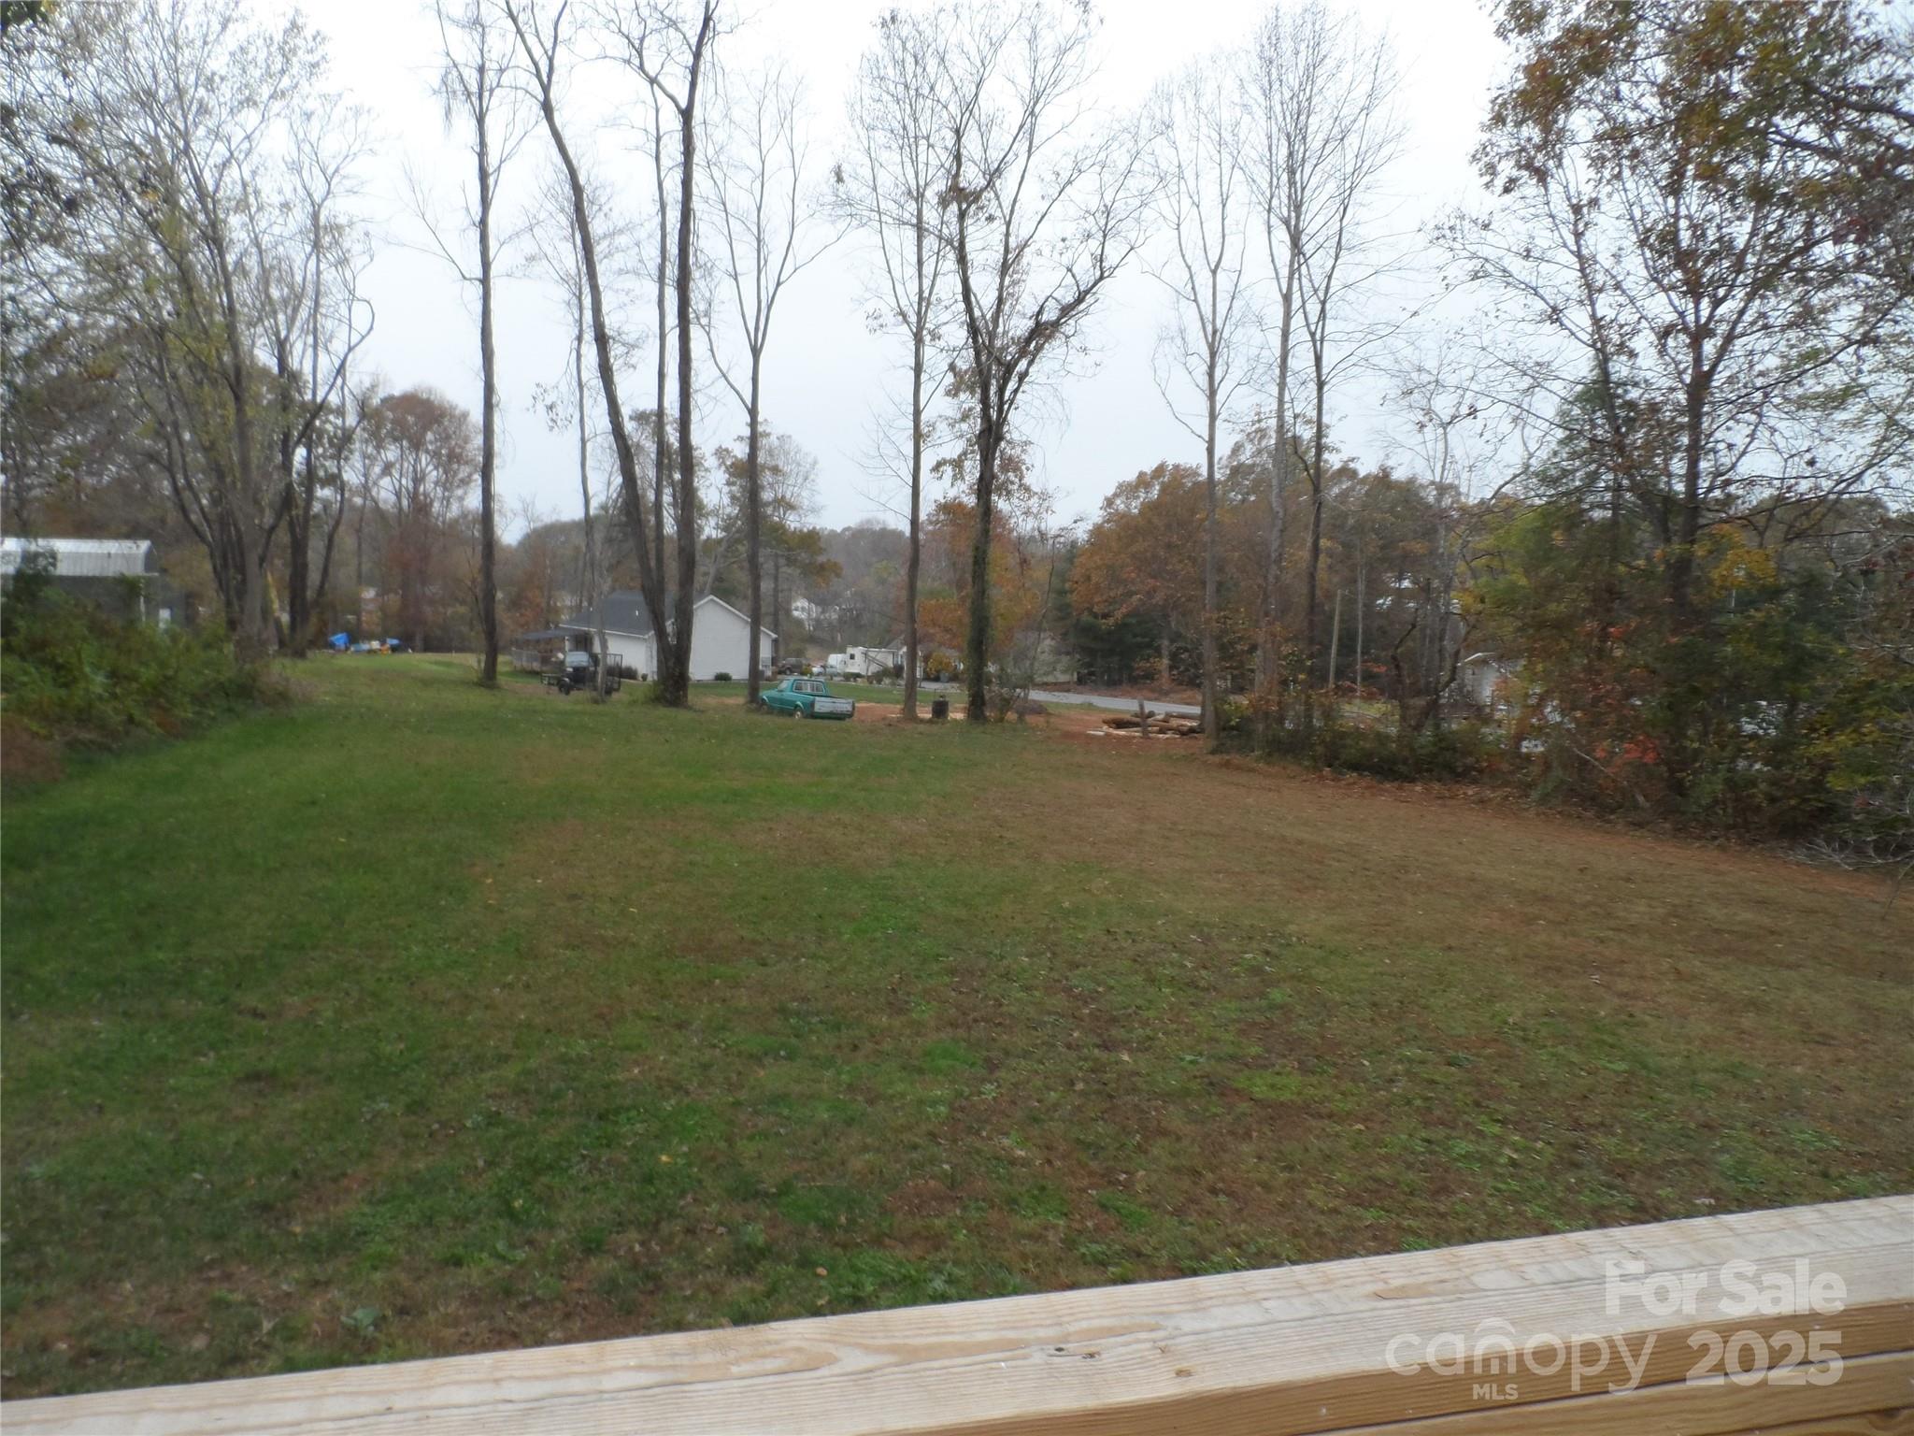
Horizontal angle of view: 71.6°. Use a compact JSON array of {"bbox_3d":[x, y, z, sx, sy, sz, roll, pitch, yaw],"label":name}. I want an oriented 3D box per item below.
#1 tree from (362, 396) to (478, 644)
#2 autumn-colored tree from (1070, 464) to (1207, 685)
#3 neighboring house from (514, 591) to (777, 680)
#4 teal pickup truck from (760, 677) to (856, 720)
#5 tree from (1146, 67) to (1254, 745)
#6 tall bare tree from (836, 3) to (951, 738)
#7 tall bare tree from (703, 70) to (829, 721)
[{"bbox_3d":[-35.361,-12.983,87.176,7.760,17.024,7.760,-1,6,-22],"label":"tree"},{"bbox_3d":[11.091,-8.699,81.347,8.341,13.490,8.341,2,6,8],"label":"autumn-colored tree"},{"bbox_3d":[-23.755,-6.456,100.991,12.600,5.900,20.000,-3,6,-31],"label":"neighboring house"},{"bbox_3d":[-5.297,-0.699,46.021,1.650,1.430,4.350,3,3,-35],"label":"teal pickup truck"},{"bbox_3d":[7.863,-10.153,42.942,3.387,21.848,3.387,2,6,10],"label":"tree"},{"bbox_3d":[-2.123,-11.671,44.857,3.791,23.612,3.791,1,6,-3],"label":"tall bare tree"},{"bbox_3d":[-6.607,-11.169,45.456,4.354,21.552,4.354,0,6,-8],"label":"tall bare tree"}]

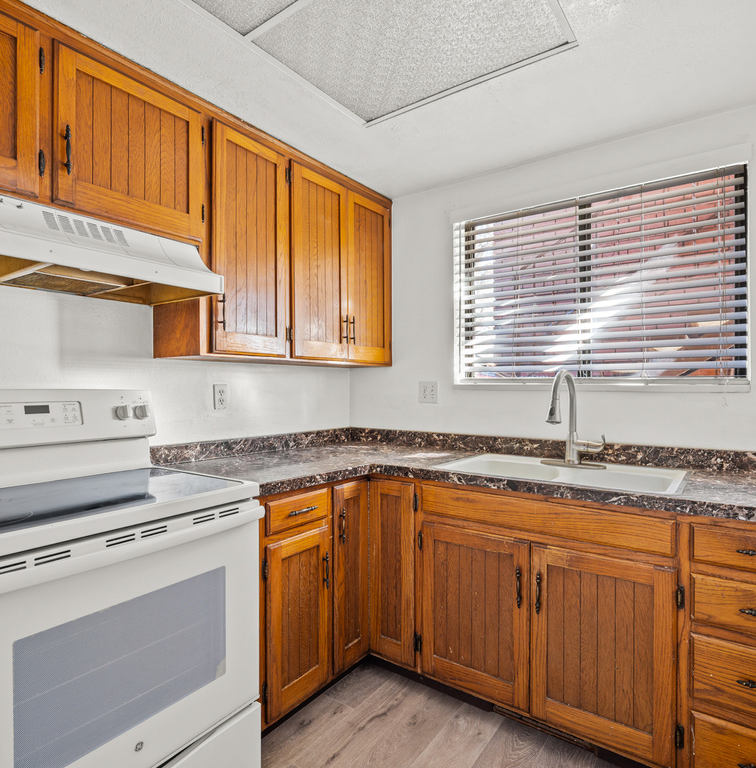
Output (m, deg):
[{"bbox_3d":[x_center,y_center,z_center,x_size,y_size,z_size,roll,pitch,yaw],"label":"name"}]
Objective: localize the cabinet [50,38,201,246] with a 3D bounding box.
[{"bbox_3d":[-0.905,-0.740,1.618,0.335,0.470,0.465,0,-1,37],"label":"cabinet"}]

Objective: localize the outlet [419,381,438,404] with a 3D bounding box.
[{"bbox_3d":[0.275,0.047,2.549,0.116,0.114,0.010,0,-1,36],"label":"outlet"}]

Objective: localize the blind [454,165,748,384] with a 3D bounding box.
[{"bbox_3d":[0.918,-0.413,2.154,1.200,0.837,0.055,0,-1,36],"label":"blind"}]

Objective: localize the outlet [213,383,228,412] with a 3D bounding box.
[{"bbox_3d":[-0.712,0.059,2.144,0.010,0.114,0.070,0,-1,37],"label":"outlet"}]

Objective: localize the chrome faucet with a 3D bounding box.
[{"bbox_3d":[0.749,0.138,1.893,0.265,0.388,0.280,0,-1,36],"label":"chrome faucet"}]

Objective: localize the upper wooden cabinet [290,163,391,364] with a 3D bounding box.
[{"bbox_3d":[-0.279,-0.542,2.459,0.335,0.883,0.745,0,-1,37],"label":"upper wooden cabinet"}]

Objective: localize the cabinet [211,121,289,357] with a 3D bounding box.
[{"bbox_3d":[-0.498,-0.544,1.887,0.035,0.866,0.345,0,-1,37],"label":"cabinet"}]

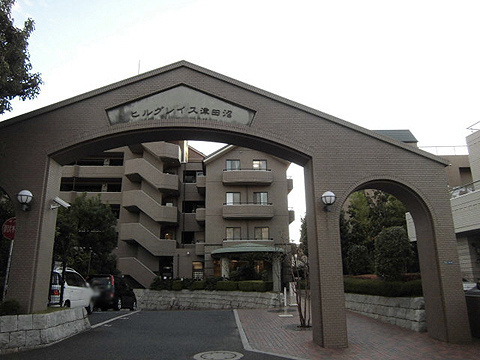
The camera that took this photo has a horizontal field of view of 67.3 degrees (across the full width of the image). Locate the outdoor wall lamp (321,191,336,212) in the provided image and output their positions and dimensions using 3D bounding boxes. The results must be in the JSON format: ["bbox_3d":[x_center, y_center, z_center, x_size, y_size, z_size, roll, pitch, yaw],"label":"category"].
[{"bbox_3d":[2.029,0.492,8.217,0.330,0.470,0.390,0,-13,-2],"label":"outdoor wall lamp"}]

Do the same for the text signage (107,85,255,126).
[{"bbox_3d":[-1.434,-1.839,8.874,3.620,1.130,0.090,0,-13,-2],"label":"text signage"}]

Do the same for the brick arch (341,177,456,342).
[{"bbox_3d":[3.375,1.833,8.567,2.380,3.760,0.800,0,-13,-2],"label":"brick arch"}]

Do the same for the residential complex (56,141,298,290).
[{"bbox_3d":[-8.392,2.516,37.250,24.500,16.400,16.000,0,-13,-1],"label":"residential complex"}]

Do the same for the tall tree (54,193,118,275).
[{"bbox_3d":[-8.025,3.651,18.657,3.500,6.010,3.500,0,-13,0],"label":"tall tree"}]

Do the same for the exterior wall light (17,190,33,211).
[{"bbox_3d":[-4.739,0.454,7.984,0.330,0.460,0.390,0,-13,-2],"label":"exterior wall light"}]

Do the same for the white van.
[{"bbox_3d":[-6.430,4.269,13.629,1.660,1.780,4.200,-1,-13,3],"label":"white van"}]

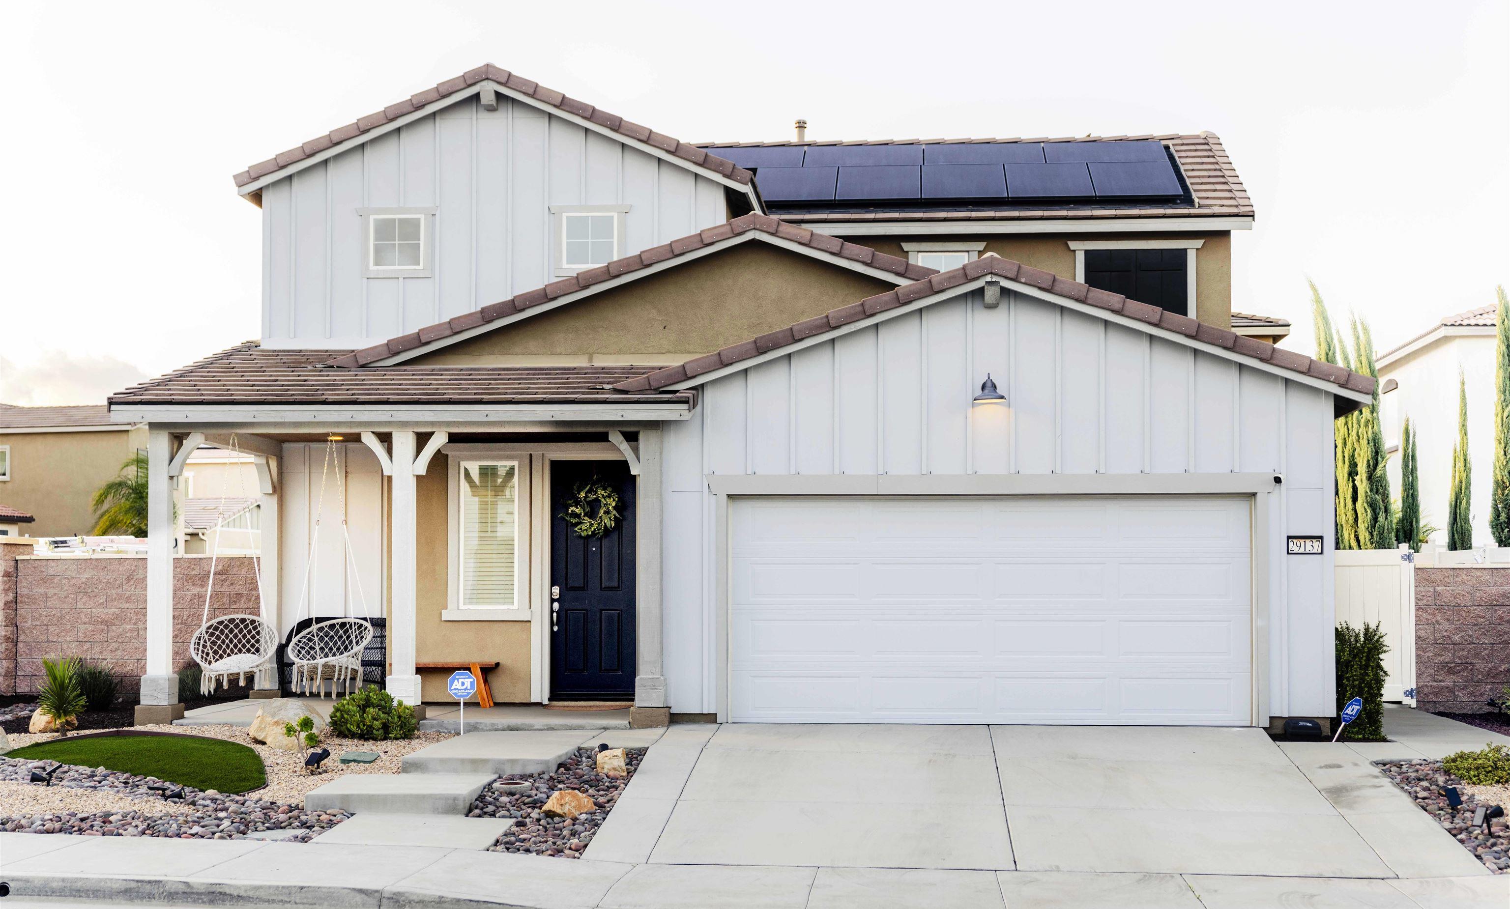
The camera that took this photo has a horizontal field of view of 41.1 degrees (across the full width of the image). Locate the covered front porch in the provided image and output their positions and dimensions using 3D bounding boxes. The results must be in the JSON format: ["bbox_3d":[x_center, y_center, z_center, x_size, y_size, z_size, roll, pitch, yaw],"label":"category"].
[{"bbox_3d":[-3.183,1.102,20.111,5.195,2.967,2.950,0,-3,5],"label":"covered front porch"}]

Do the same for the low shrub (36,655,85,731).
[{"bbox_3d":[-6.300,2.188,18.300,0.460,0.700,0.460,0,-3,5],"label":"low shrub"}]

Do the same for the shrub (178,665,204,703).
[{"bbox_3d":[-6.406,2.600,22.800,0.440,0.420,0.440,0,-3,5],"label":"shrub"}]

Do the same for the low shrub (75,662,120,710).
[{"bbox_3d":[-7.011,2.483,21.500,0.500,0.530,0.500,0,-3,5],"label":"low shrub"}]

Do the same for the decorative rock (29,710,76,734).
[{"bbox_3d":[-6.520,2.477,18.700,0.430,0.240,0.360,0,-3,5],"label":"decorative rock"}]

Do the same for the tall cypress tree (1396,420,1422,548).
[{"bbox_3d":[9.379,1.240,28.821,0.364,3.639,0.364,0,-3,5],"label":"tall cypress tree"}]

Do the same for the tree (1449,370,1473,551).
[{"bbox_3d":[9.812,0.990,28.000,0.380,4.350,0.380,0,-3,5],"label":"tree"}]

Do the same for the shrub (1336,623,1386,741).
[{"bbox_3d":[5.527,2.050,18.390,0.496,1.034,0.600,0,-3,5],"label":"shrub"}]

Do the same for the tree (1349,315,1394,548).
[{"bbox_3d":[9.150,0.473,29.883,0.652,5.279,0.652,0,-3,5],"label":"tree"}]

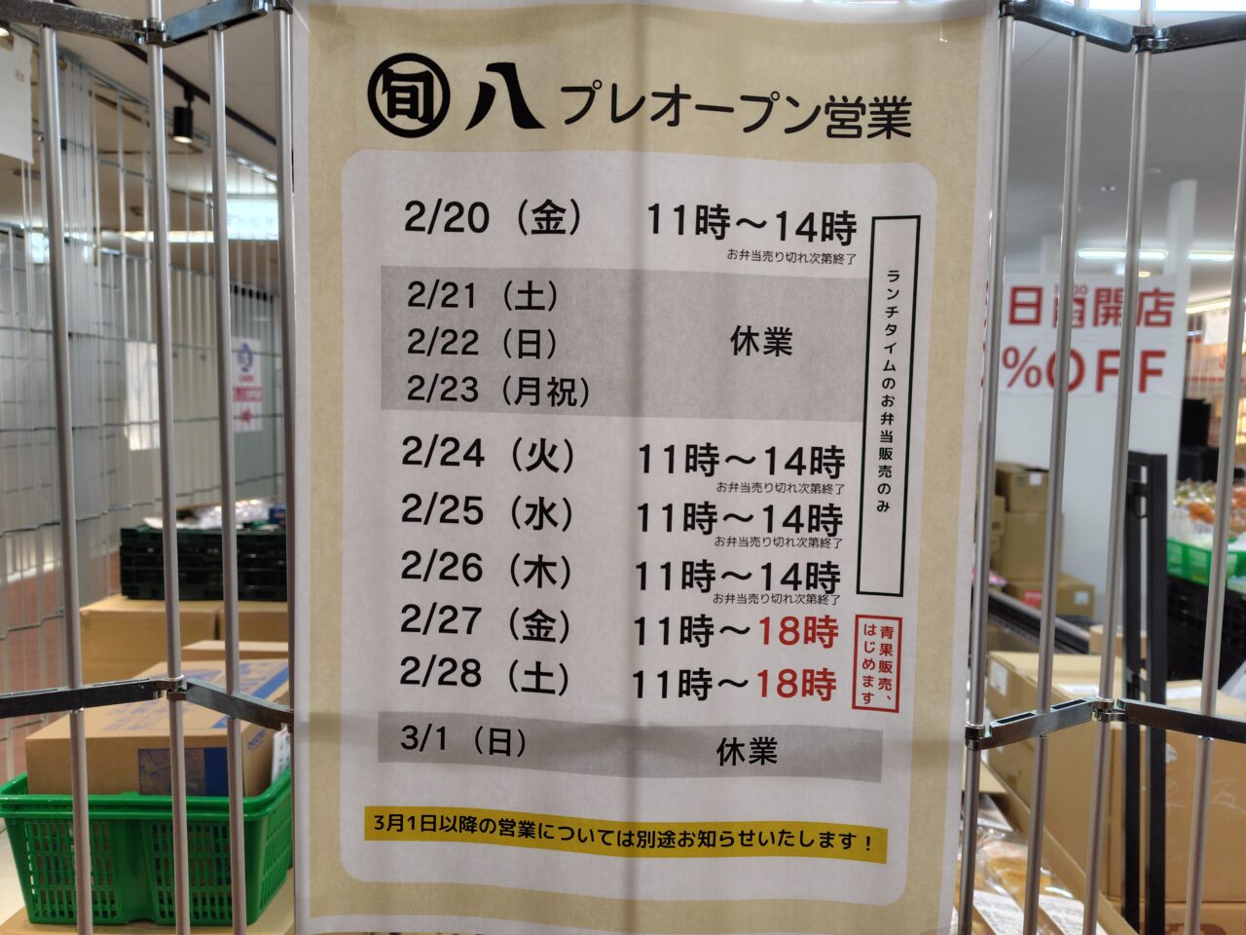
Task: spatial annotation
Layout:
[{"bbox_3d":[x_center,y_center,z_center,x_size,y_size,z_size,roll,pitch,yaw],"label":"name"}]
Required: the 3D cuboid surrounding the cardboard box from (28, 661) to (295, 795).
[{"bbox_3d":[-0.733,0.513,1.431,0.310,0.251,0.391,-1,3,-3],"label":"cardboard box"}]

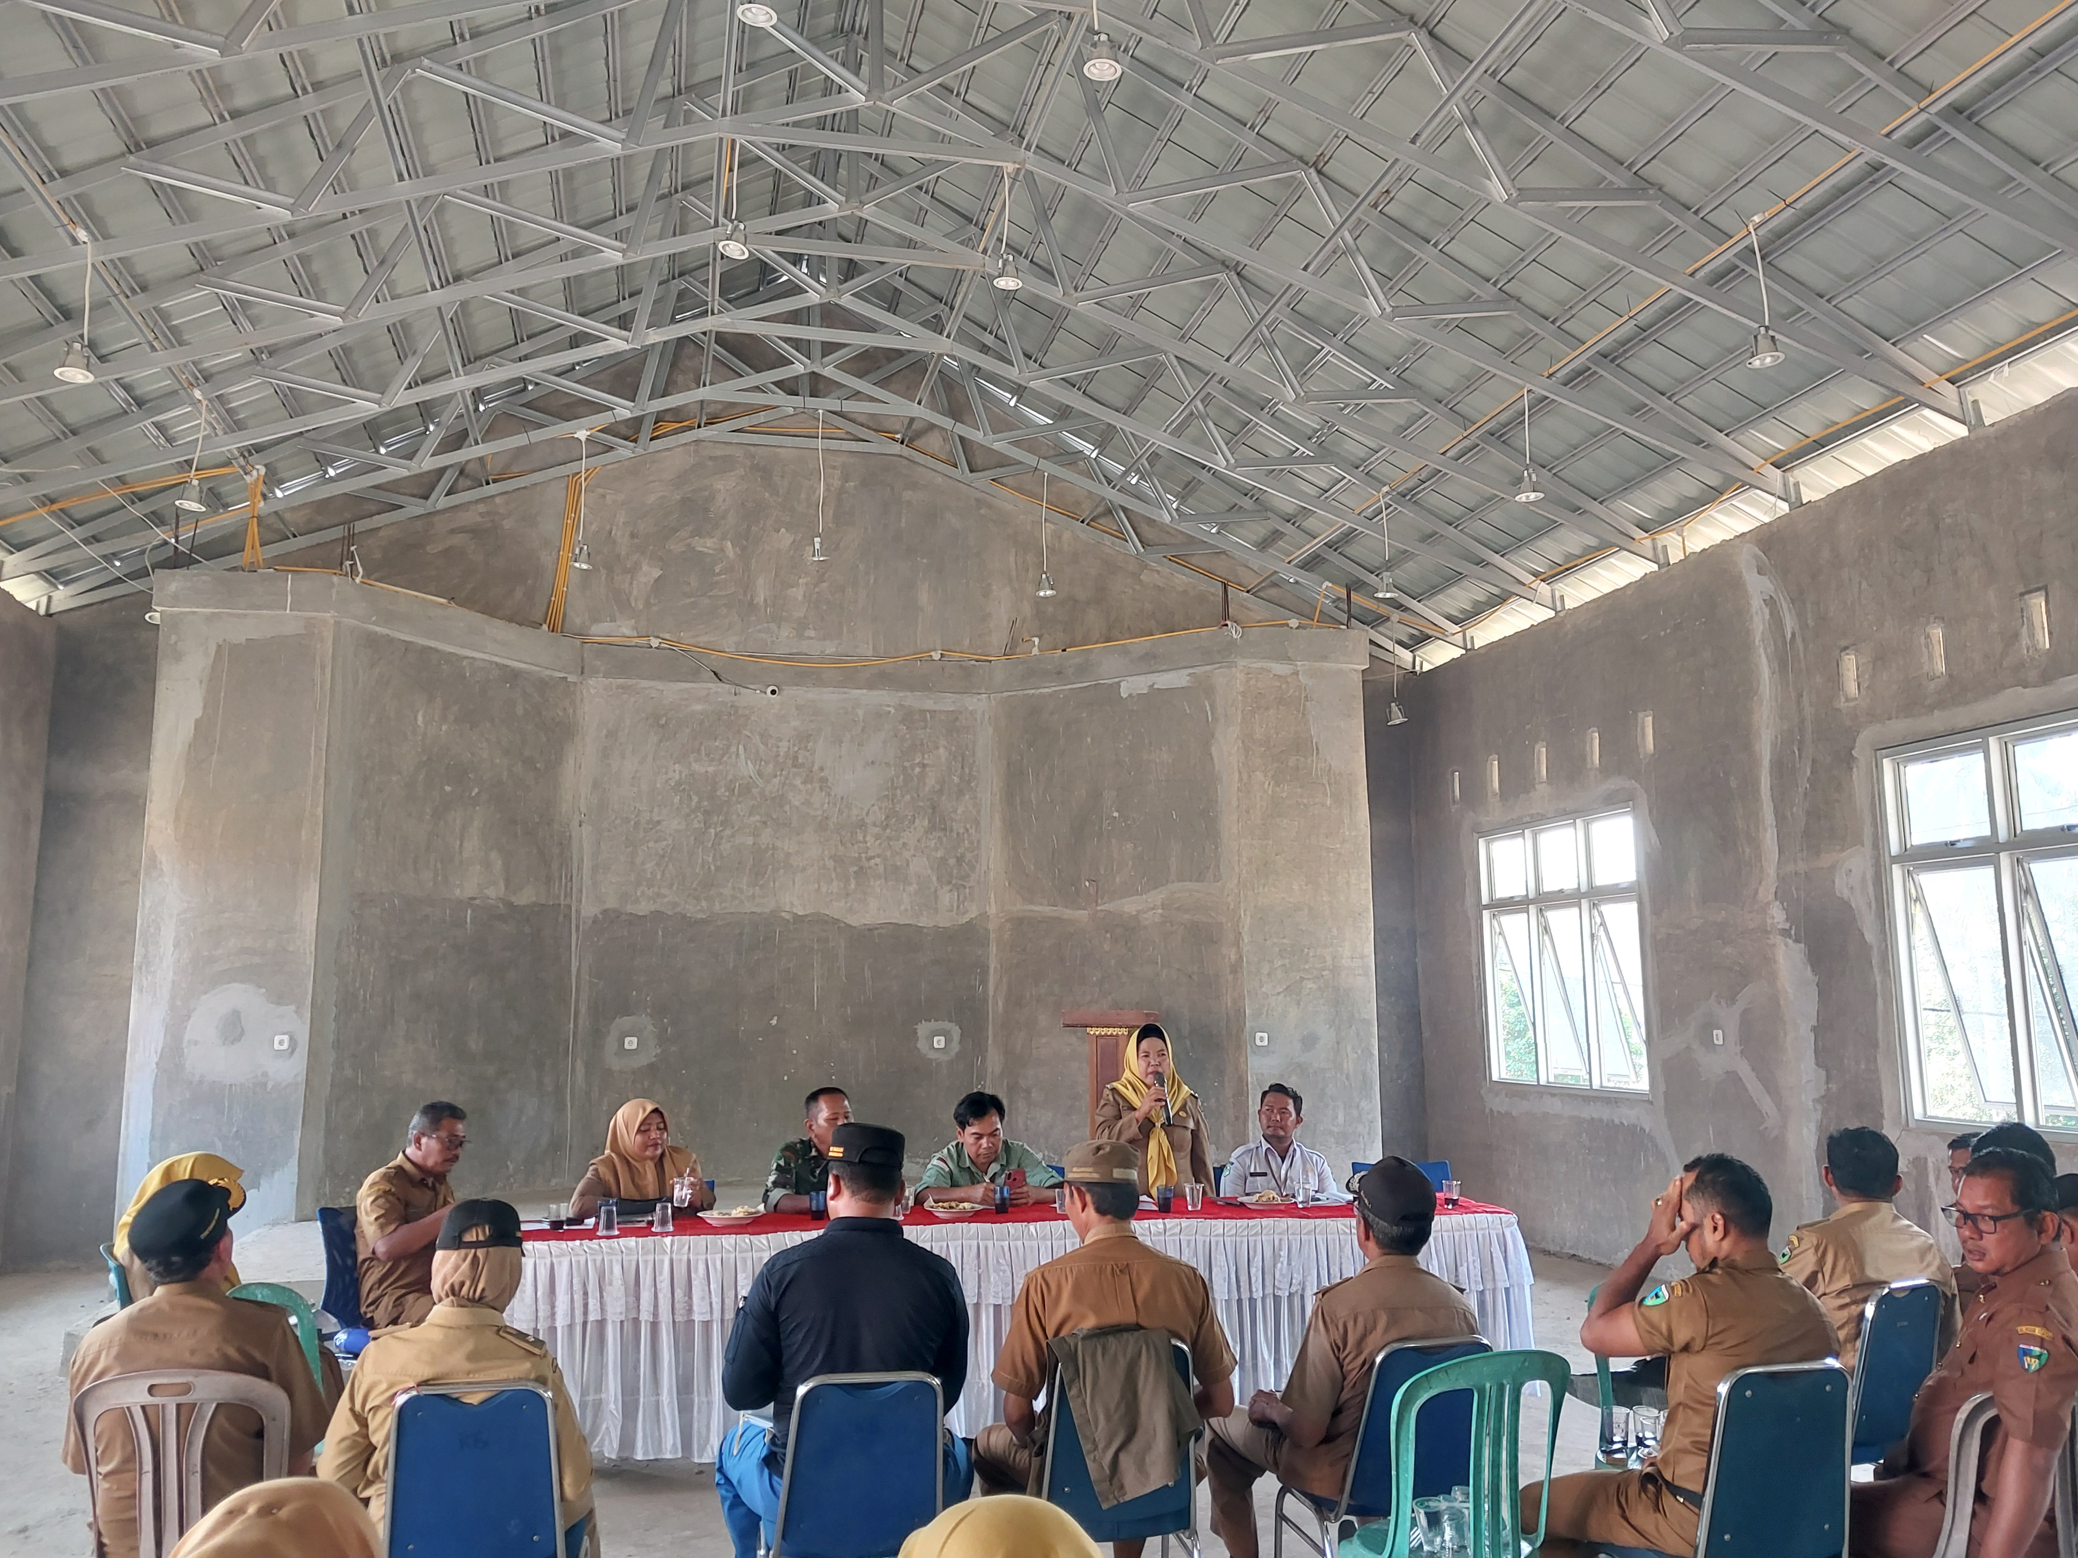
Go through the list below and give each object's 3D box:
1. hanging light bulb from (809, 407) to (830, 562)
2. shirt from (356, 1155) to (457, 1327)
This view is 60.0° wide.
[{"bbox_3d":[-1.363,-1.833,11.200,0.140,0.960,0.140,2,-8,-14],"label":"hanging light bulb"},{"bbox_3d":[-2.380,1.730,6.780,0.360,0.640,0.470,0,-8,0],"label":"shirt"}]

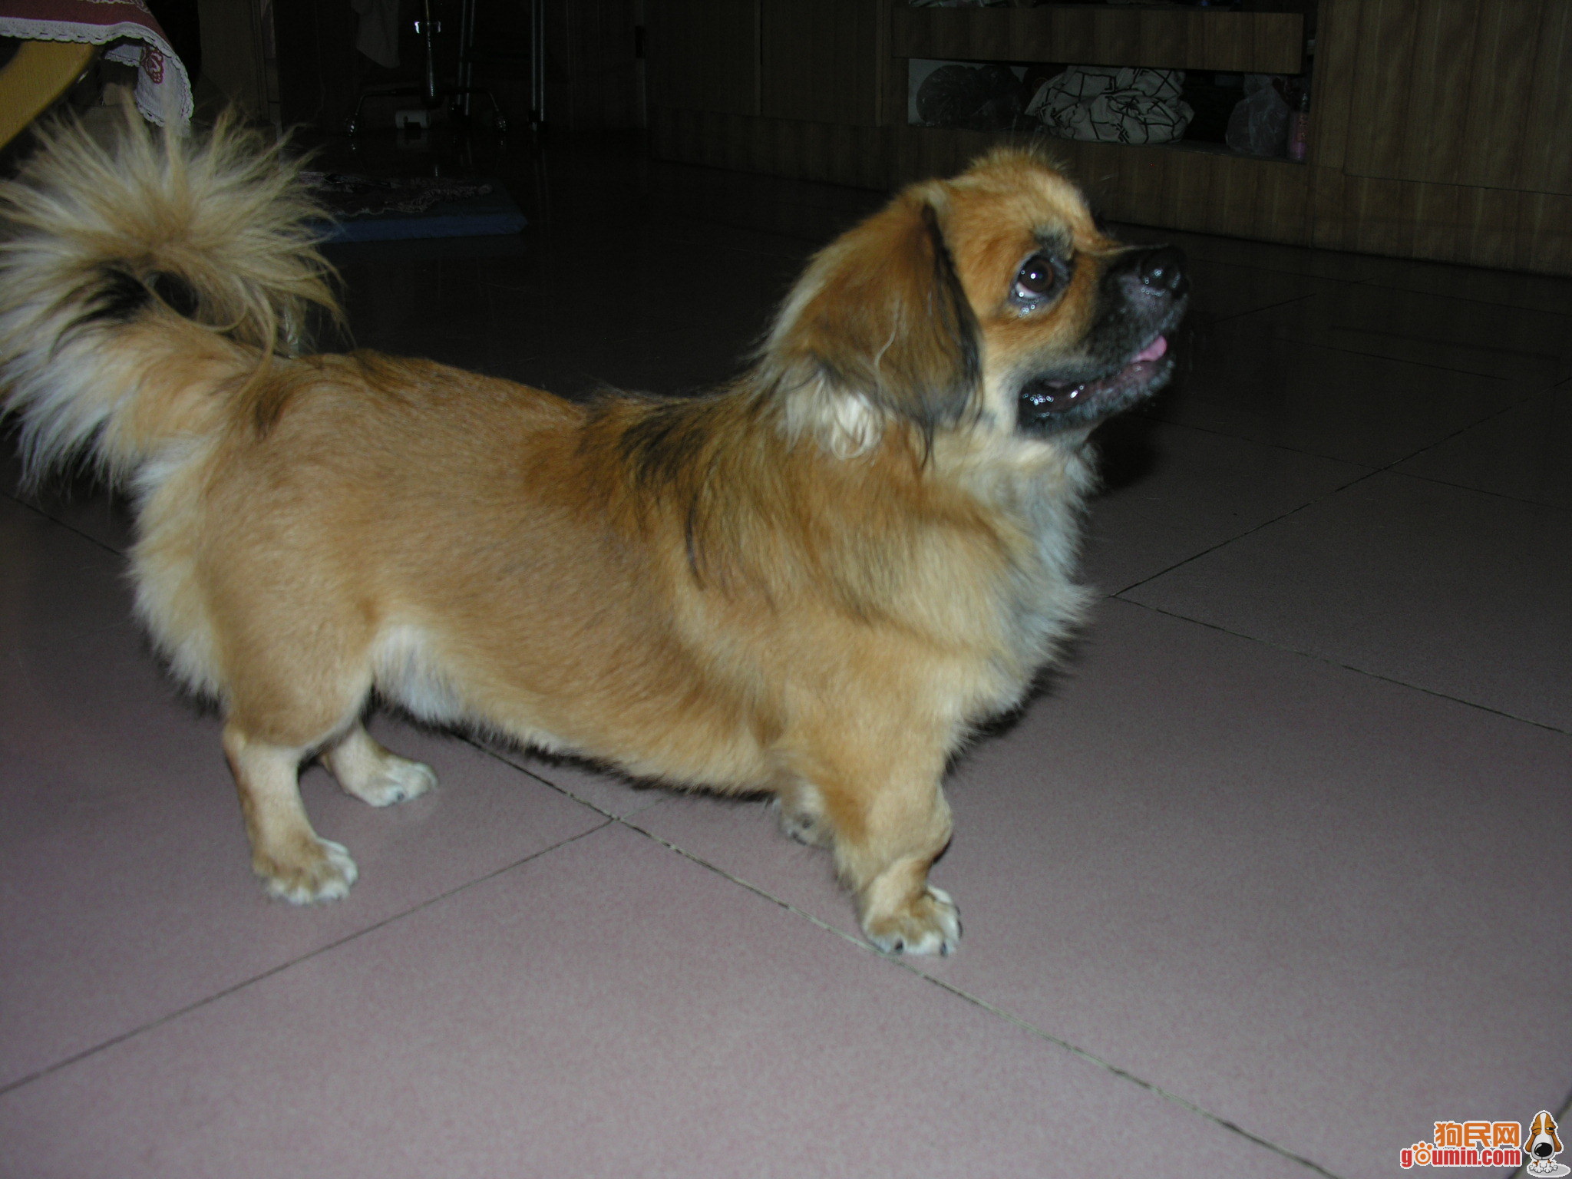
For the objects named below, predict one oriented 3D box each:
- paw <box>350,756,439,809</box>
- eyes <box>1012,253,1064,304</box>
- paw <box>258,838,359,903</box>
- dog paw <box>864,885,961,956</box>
[{"bbox_3d":[-0.253,0.119,1.020,0.053,0.027,0.042,1,21,3],"label":"paw"},{"bbox_3d":[0.119,-0.147,0.754,0.024,0.022,0.014,-12,9,-29],"label":"eyes"},{"bbox_3d":[-0.277,0.157,0.917,0.055,0.028,0.045,16,26,35],"label":"paw"},{"bbox_3d":[0.069,0.176,0.871,0.052,0.031,0.044,17,26,37],"label":"dog paw"}]

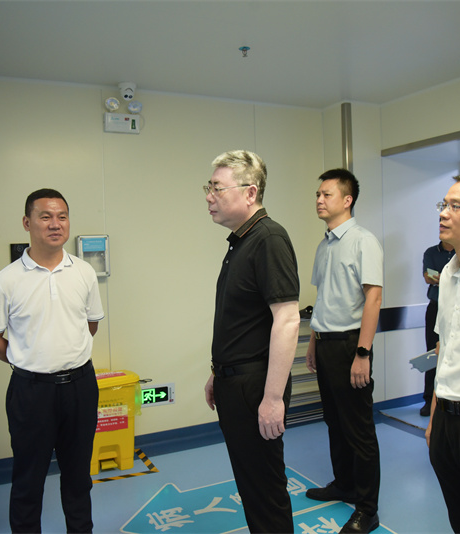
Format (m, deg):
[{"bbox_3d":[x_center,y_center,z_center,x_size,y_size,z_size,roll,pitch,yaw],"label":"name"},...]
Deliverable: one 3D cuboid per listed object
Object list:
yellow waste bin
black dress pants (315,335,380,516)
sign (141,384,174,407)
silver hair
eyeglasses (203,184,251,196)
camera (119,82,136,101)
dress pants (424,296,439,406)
[{"bbox_3d":[-0.806,0.955,3.407,0.400,0.605,0.360,-2,3,-22],"label":"yellow waste bin"},{"bbox_3d":[0.598,0.778,2.702,0.280,0.890,0.410,-2,3,-20],"label":"black dress pants"},{"bbox_3d":[-0.558,0.901,3.700,0.375,0.148,0.025,-3,3,-25],"label":"sign"},{"bbox_3d":[0.033,-0.307,1.830,0.190,0.185,0.165,-2,3,-22],"label":"silver hair"},{"bbox_3d":[-0.001,-0.263,1.825,0.140,0.045,0.140,-8,5,-22],"label":"eyeglasses"},{"bbox_3d":[-0.670,-1.143,3.504,0.115,0.100,0.115,-2,3,-18],"label":"camera"},{"bbox_3d":[1.709,0.674,4.200,0.380,0.830,0.260,-1,3,18],"label":"dress pants"}]

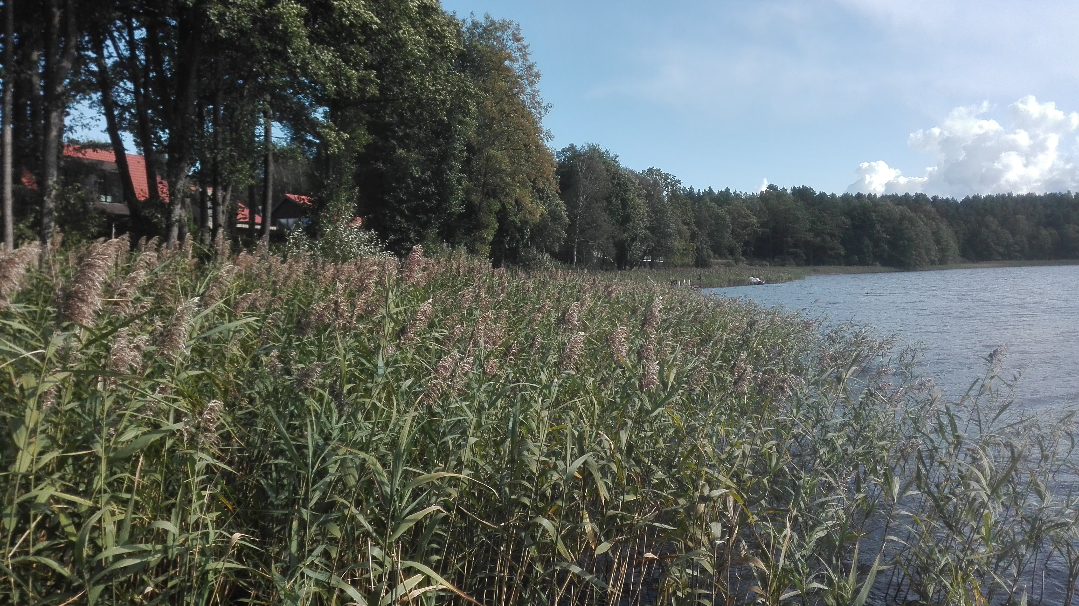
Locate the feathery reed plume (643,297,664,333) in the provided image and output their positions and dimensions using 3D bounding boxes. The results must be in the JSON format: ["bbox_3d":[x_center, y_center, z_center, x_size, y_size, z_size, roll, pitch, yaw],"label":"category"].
[{"bbox_3d":[0.737,0.074,5.000,0.132,0.228,0.120,0,3,0],"label":"feathery reed plume"}]

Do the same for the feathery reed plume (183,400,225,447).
[{"bbox_3d":[-1.218,0.436,2.800,0.148,0.169,0.120,0,3,0],"label":"feathery reed plume"}]

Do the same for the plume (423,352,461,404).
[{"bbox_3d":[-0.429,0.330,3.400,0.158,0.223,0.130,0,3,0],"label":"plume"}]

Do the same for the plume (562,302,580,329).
[{"bbox_3d":[0.233,0.090,5.700,0.097,0.192,0.087,18,3,0],"label":"plume"}]

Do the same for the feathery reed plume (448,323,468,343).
[{"bbox_3d":[-0.508,0.186,4.800,0.117,0.117,0.100,0,3,0],"label":"feathery reed plume"}]

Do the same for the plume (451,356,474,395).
[{"bbox_3d":[-0.360,0.338,3.600,0.099,0.175,0.100,0,3,0],"label":"plume"}]

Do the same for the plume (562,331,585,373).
[{"bbox_3d":[0.186,0.268,4.200,0.082,0.216,0.074,18,3,0],"label":"plume"}]

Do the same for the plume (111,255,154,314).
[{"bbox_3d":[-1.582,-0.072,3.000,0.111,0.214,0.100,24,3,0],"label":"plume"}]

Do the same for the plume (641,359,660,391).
[{"bbox_3d":[0.703,0.455,4.900,0.098,0.195,0.088,8,3,0],"label":"plume"}]

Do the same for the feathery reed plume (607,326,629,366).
[{"bbox_3d":[0.449,0.243,4.400,0.121,0.219,0.120,0,3,0],"label":"feathery reed plume"}]

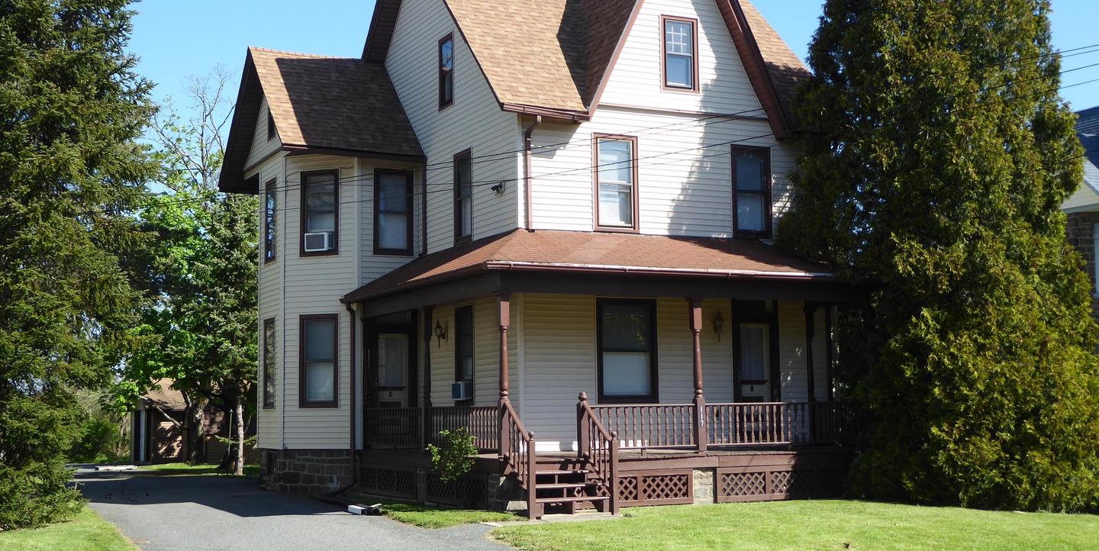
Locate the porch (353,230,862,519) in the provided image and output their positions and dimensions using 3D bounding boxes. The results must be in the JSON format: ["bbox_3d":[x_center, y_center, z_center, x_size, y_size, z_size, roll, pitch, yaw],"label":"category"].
[{"bbox_3d":[1.187,1.537,24.606,7.450,4.360,7.450,2,-6,-26],"label":"porch"}]

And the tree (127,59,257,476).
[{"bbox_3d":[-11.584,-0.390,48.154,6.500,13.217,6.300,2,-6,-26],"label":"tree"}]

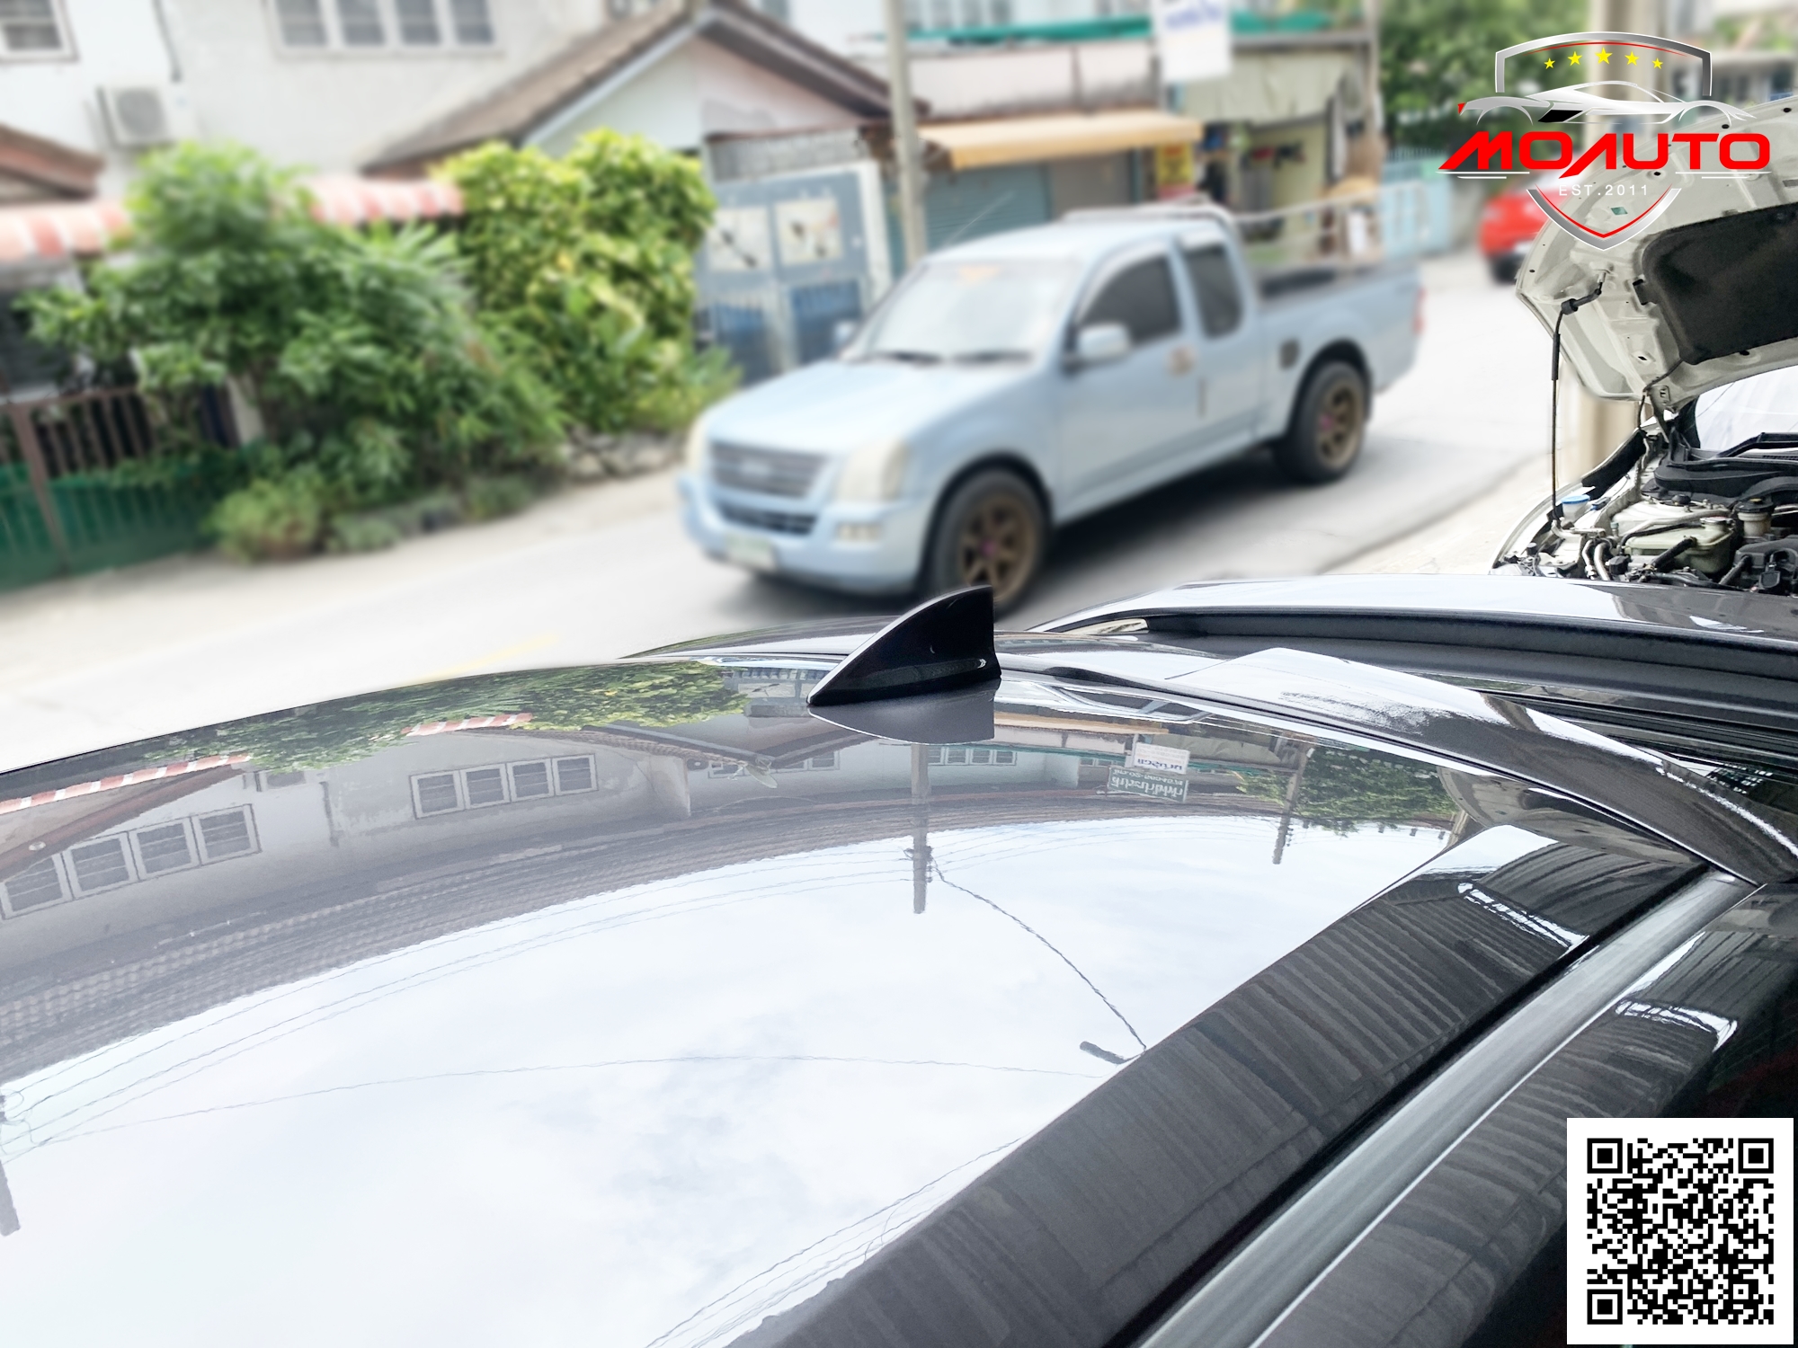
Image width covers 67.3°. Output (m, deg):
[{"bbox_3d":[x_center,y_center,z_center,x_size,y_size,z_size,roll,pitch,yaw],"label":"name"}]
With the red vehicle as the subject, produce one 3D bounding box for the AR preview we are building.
[{"bbox_3d":[9.121,-5.847,16.942,4.200,1.500,1.740,-23,27,-39],"label":"red vehicle"}]

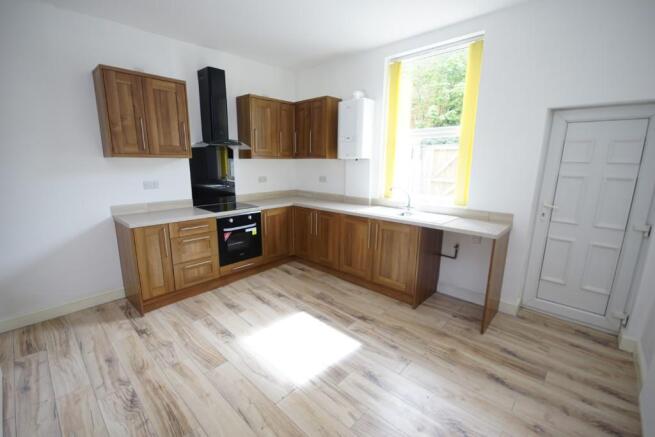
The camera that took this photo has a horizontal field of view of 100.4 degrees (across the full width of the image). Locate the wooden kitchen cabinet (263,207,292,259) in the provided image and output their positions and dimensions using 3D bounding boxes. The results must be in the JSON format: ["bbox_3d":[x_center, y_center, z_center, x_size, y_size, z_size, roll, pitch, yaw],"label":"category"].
[{"bbox_3d":[-0.882,0.179,3.966,0.575,0.722,0.532,11,15,41],"label":"wooden kitchen cabinet"}]

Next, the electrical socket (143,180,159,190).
[{"bbox_3d":[-1.977,-0.368,3.071,0.012,0.086,0.147,11,15,41],"label":"electrical socket"}]

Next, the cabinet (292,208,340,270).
[{"bbox_3d":[0.018,0.201,3.885,0.882,0.722,0.575,11,15,41],"label":"cabinet"}]

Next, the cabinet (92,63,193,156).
[{"bbox_3d":[-1.866,-1.038,2.827,0.314,0.795,0.723,11,15,41],"label":"cabinet"}]

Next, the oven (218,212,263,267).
[{"bbox_3d":[-1.243,0.211,3.537,0.550,0.592,0.595,11,15,41],"label":"oven"}]

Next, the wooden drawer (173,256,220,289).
[{"bbox_3d":[-1.599,0.558,3.184,0.495,0.277,0.495,11,15,41],"label":"wooden drawer"}]

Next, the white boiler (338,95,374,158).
[{"bbox_3d":[0.368,-1.133,3.538,0.365,0.715,0.250,11,15,41],"label":"white boiler"}]

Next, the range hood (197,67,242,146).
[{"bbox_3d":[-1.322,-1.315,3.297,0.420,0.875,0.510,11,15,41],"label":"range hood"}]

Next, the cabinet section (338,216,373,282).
[{"bbox_3d":[0.532,0.302,3.459,0.496,0.721,0.560,10,15,42],"label":"cabinet section"}]

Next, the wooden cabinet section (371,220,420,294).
[{"bbox_3d":[0.901,0.371,3.126,0.507,0.721,0.560,10,15,42],"label":"wooden cabinet section"}]

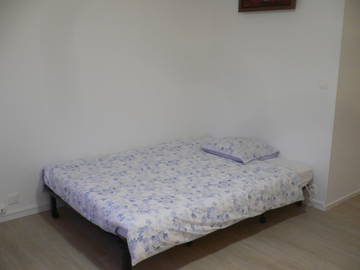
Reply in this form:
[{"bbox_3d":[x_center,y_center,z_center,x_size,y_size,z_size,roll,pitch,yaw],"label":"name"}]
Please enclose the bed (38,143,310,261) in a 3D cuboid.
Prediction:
[{"bbox_3d":[-0.003,0.417,3.184,1.924,0.265,1.404,-8,15,-39],"label":"bed"}]

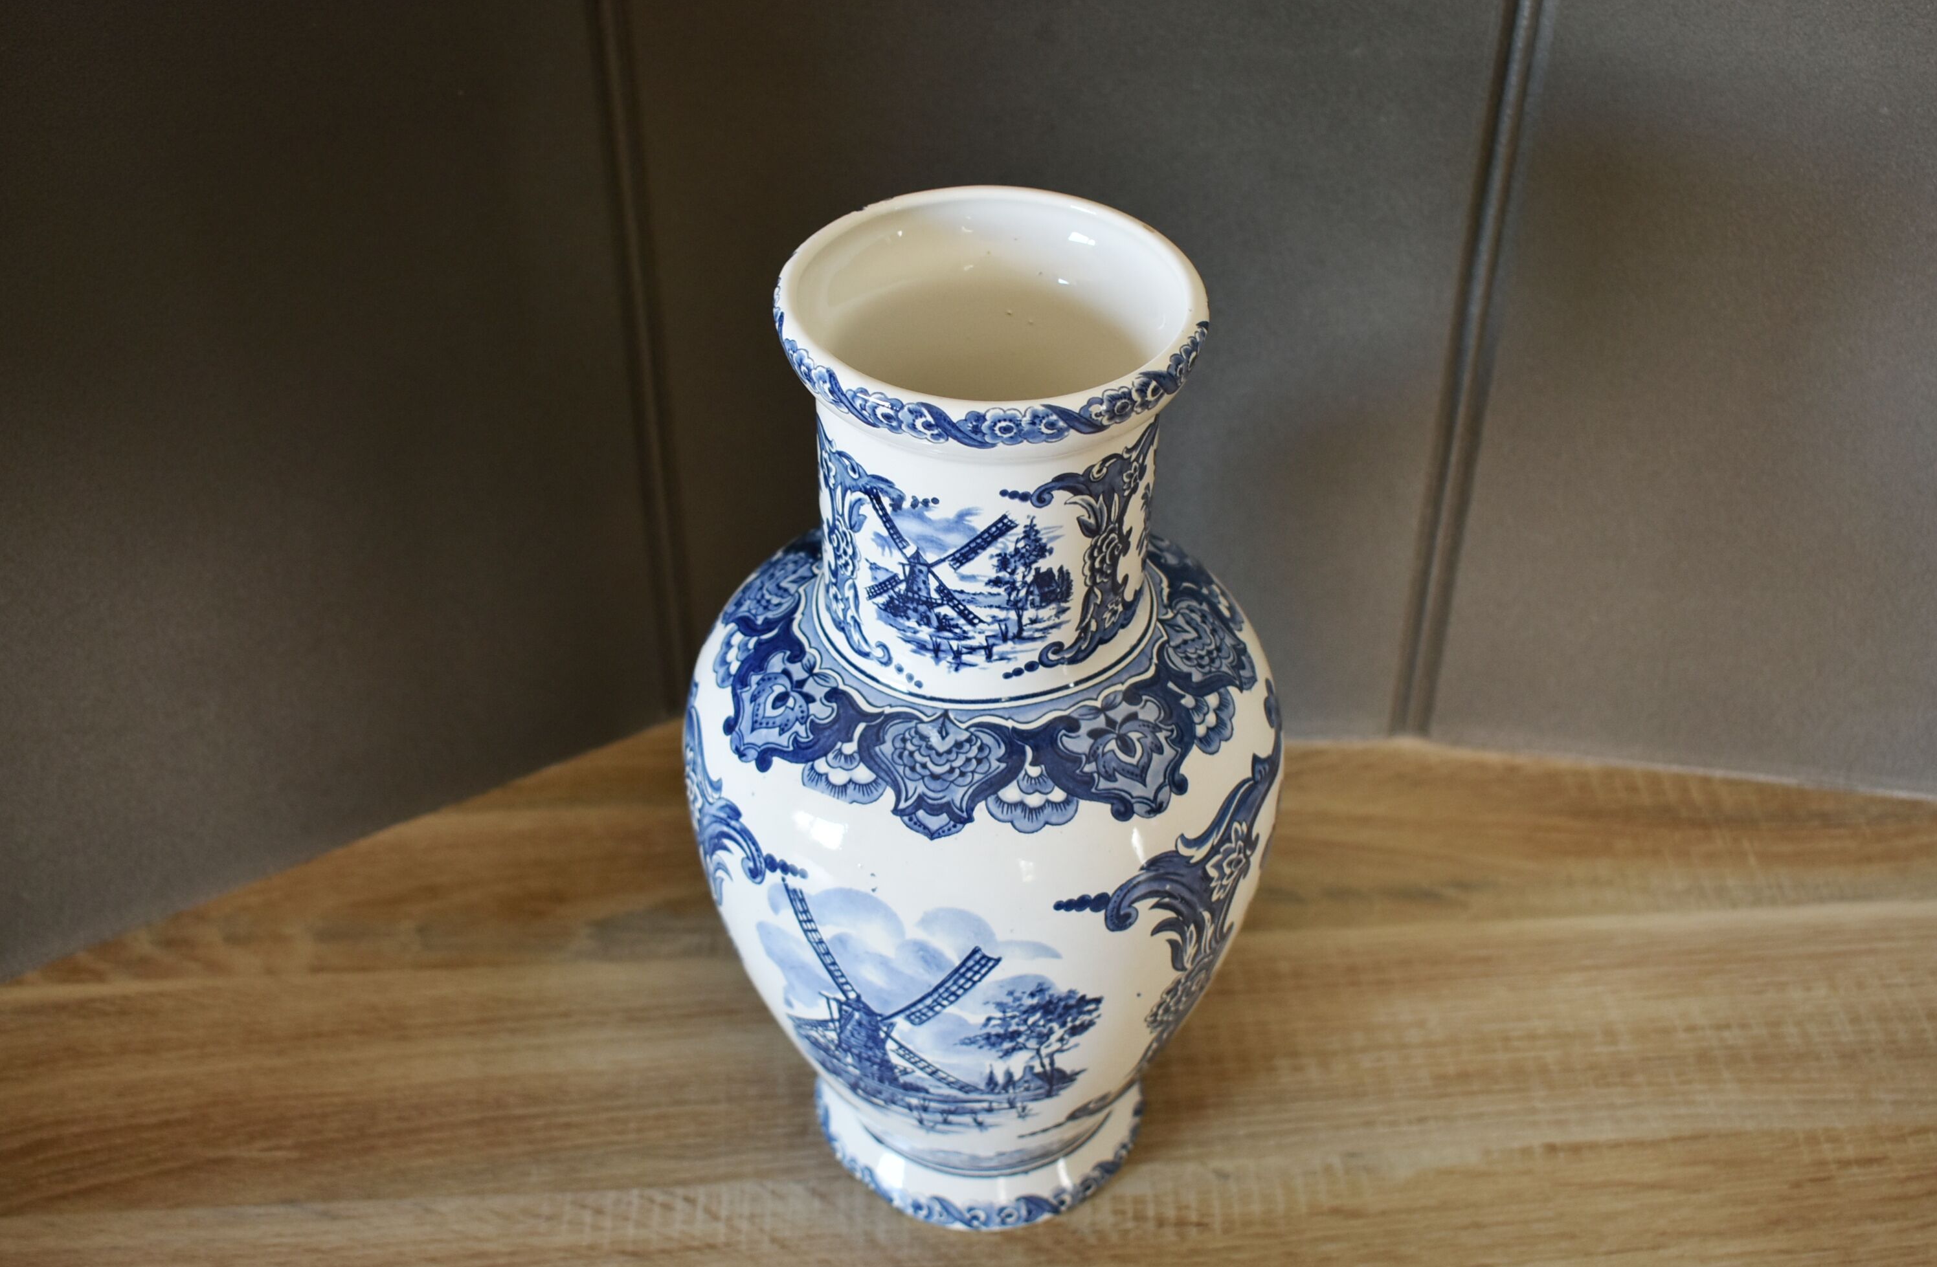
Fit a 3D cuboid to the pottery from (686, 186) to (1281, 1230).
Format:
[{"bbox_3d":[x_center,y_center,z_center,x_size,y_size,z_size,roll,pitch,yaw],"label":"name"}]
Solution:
[{"bbox_3d":[0.005,0.035,0.617,0.168,0.310,0.168,5,41,6],"label":"pottery"}]

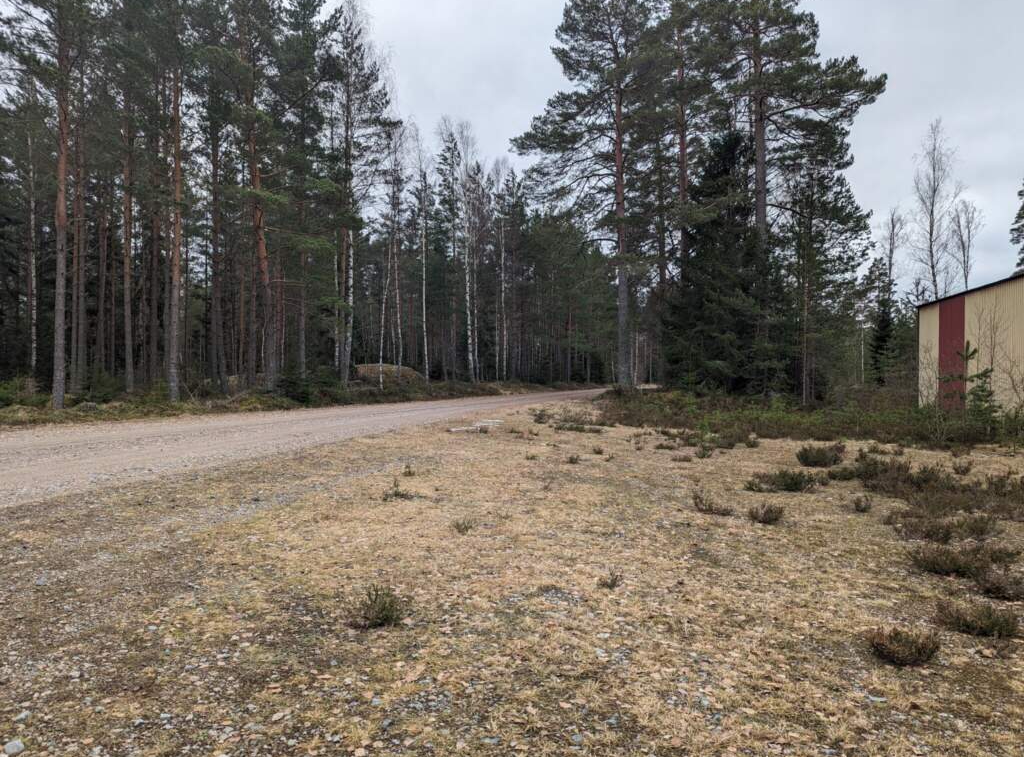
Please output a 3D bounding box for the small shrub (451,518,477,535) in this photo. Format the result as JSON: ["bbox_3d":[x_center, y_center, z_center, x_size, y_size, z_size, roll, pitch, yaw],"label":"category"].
[{"bbox_3d":[-0.462,1.393,6.770,0.240,0.147,0.220,0,0,0],"label":"small shrub"}]

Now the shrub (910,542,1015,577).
[{"bbox_3d":[3.470,1.390,5.520,0.750,0.200,0.520,0,1,10],"label":"shrub"}]

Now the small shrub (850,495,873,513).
[{"bbox_3d":[3.839,1.371,7.810,0.234,0.182,0.215,0,0,0],"label":"small shrub"}]

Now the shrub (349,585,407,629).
[{"bbox_3d":[-0.817,1.365,4.318,0.342,0.228,0.292,0,0,0],"label":"shrub"}]

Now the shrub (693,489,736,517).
[{"bbox_3d":[2.167,1.324,7.647,0.438,0.277,0.289,0,0,0],"label":"shrub"}]

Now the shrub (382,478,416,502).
[{"bbox_3d":[-1.358,1.322,8.580,0.398,0.271,0.304,0,0,0],"label":"shrub"}]

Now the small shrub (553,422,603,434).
[{"bbox_3d":[1.774,1.265,18.683,1.274,0.286,0.776,0,0,0],"label":"small shrub"}]

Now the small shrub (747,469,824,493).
[{"bbox_3d":[3.564,1.318,9.298,0.964,0.272,0.582,0,0,0],"label":"small shrub"}]

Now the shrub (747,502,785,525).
[{"bbox_3d":[2.576,1.354,7.226,0.375,0.221,0.304,0,0,0],"label":"shrub"}]

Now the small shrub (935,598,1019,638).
[{"bbox_3d":[2.738,1.382,4.191,0.480,0.194,0.336,0,0,0],"label":"small shrub"}]

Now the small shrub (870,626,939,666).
[{"bbox_3d":[2.100,1.399,3.804,0.374,0.164,0.317,0,0,0],"label":"small shrub"}]

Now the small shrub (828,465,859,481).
[{"bbox_3d":[4.766,1.347,10.222,0.418,0.205,0.299,0,0,0],"label":"small shrub"}]

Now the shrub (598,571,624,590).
[{"bbox_3d":[0.706,1.420,5.043,0.179,0.110,0.155,0,0,0],"label":"shrub"}]

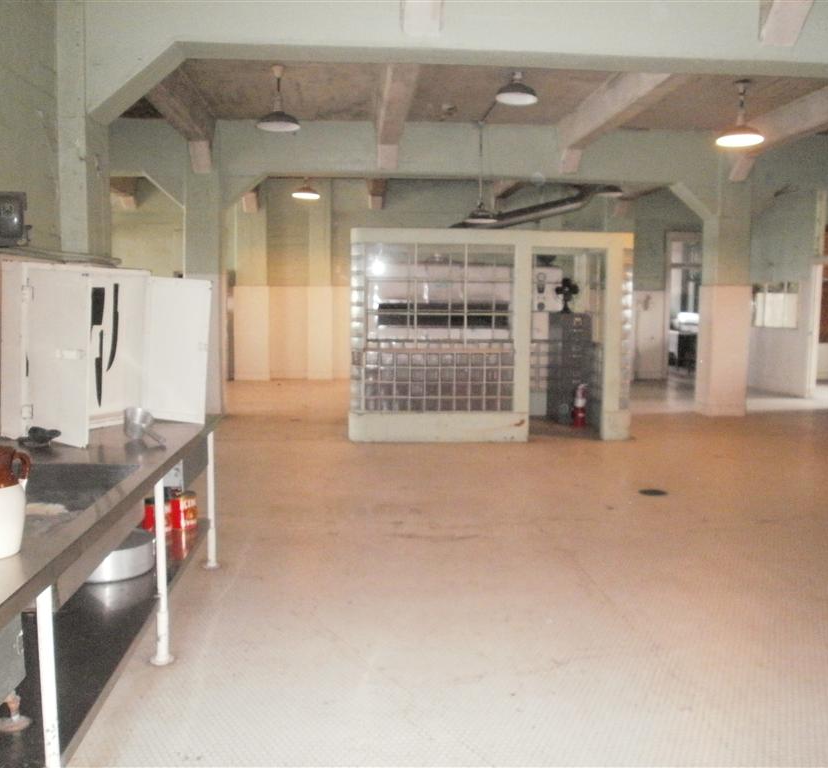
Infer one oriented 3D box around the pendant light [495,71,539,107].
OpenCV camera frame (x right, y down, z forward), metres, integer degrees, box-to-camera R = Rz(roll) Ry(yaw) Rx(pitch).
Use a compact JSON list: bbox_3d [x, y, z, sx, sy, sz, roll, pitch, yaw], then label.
[{"bbox_3d":[0.925,-2.681,6.896,0.382,0.243,0.382,0,7,-5],"label":"pendant light"}]

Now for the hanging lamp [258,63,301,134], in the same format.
[{"bbox_3d":[-1.262,-2.667,7.188,0.410,0.598,0.410,0,6,-5],"label":"hanging lamp"}]

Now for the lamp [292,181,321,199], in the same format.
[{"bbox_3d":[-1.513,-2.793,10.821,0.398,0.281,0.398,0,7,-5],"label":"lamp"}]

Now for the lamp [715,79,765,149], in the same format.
[{"bbox_3d":[3.217,-2.667,7.567,0.440,0.634,0.440,0,6,-5],"label":"lamp"}]

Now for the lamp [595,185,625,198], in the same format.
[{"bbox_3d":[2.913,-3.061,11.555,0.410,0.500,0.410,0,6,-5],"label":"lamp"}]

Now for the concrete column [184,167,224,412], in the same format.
[{"bbox_3d":[-2.591,-1.098,9.643,0.420,3.074,0.420,0,6,-5],"label":"concrete column"}]

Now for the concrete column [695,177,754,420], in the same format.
[{"bbox_3d":[3.922,-1.132,9.786,0.444,3.090,0.436,0,7,-5],"label":"concrete column"}]

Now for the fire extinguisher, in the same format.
[{"bbox_3d":[1.973,0.258,9.169,0.165,0.515,0.165,2,6,12],"label":"fire extinguisher"}]

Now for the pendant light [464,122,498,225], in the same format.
[{"bbox_3d":[0.790,-2.480,8.968,0.390,1.182,0.390,0,7,-5],"label":"pendant light"}]

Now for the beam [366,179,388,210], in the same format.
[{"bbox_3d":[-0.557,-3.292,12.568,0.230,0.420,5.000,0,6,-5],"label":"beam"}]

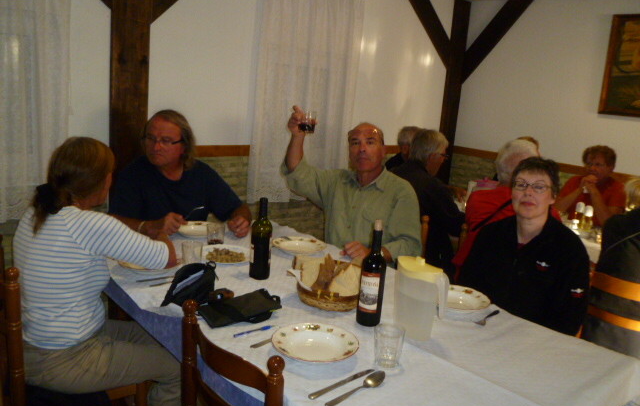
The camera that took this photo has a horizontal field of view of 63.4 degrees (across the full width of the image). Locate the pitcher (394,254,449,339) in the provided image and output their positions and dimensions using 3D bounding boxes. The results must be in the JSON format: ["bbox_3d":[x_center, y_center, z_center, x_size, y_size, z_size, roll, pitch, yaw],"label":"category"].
[{"bbox_3d":[0.301,0.284,1.548,0.165,0.228,0.108,14,15,36],"label":"pitcher"}]

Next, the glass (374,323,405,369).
[{"bbox_3d":[0.181,0.380,1.365,0.079,0.095,0.079,5,12,0],"label":"glass"}]

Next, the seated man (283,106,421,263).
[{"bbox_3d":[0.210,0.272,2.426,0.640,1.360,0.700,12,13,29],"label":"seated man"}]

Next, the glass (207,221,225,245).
[{"bbox_3d":[-0.461,0.134,2.291,0.076,0.092,0.076,5,12,-1],"label":"glass"}]

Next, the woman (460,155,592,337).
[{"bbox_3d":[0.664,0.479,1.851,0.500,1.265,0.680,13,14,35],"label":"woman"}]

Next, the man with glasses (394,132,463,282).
[{"bbox_3d":[0.670,0.229,3.020,0.800,1.290,0.560,-3,14,-35],"label":"man with glasses"}]

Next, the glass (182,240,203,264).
[{"bbox_3d":[-0.484,0.201,1.964,0.079,0.090,0.079,5,12,0],"label":"glass"}]

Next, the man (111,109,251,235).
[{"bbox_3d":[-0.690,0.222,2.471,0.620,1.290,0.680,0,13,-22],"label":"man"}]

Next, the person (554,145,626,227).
[{"bbox_3d":[1.890,0.244,3.550,0.540,1.250,0.780,14,15,38],"label":"person"}]

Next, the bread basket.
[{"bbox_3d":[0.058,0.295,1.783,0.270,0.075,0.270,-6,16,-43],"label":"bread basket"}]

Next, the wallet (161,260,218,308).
[{"bbox_3d":[-0.415,0.264,1.668,0.200,0.100,0.120,-6,16,-43],"label":"wallet"}]

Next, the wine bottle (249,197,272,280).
[{"bbox_3d":[-0.215,0.125,1.927,0.075,0.298,0.075,5,12,0],"label":"wine bottle"}]

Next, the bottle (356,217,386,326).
[{"bbox_3d":[0.167,0.213,1.589,0.075,0.328,0.075,8,12,14],"label":"bottle"}]

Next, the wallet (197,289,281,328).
[{"bbox_3d":[-0.244,0.329,1.583,0.240,0.040,0.135,-6,16,-43],"label":"wallet"}]

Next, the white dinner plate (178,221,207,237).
[{"bbox_3d":[-0.548,0.137,2.382,0.233,0.038,0.233,5,12,-1],"label":"white dinner plate"}]

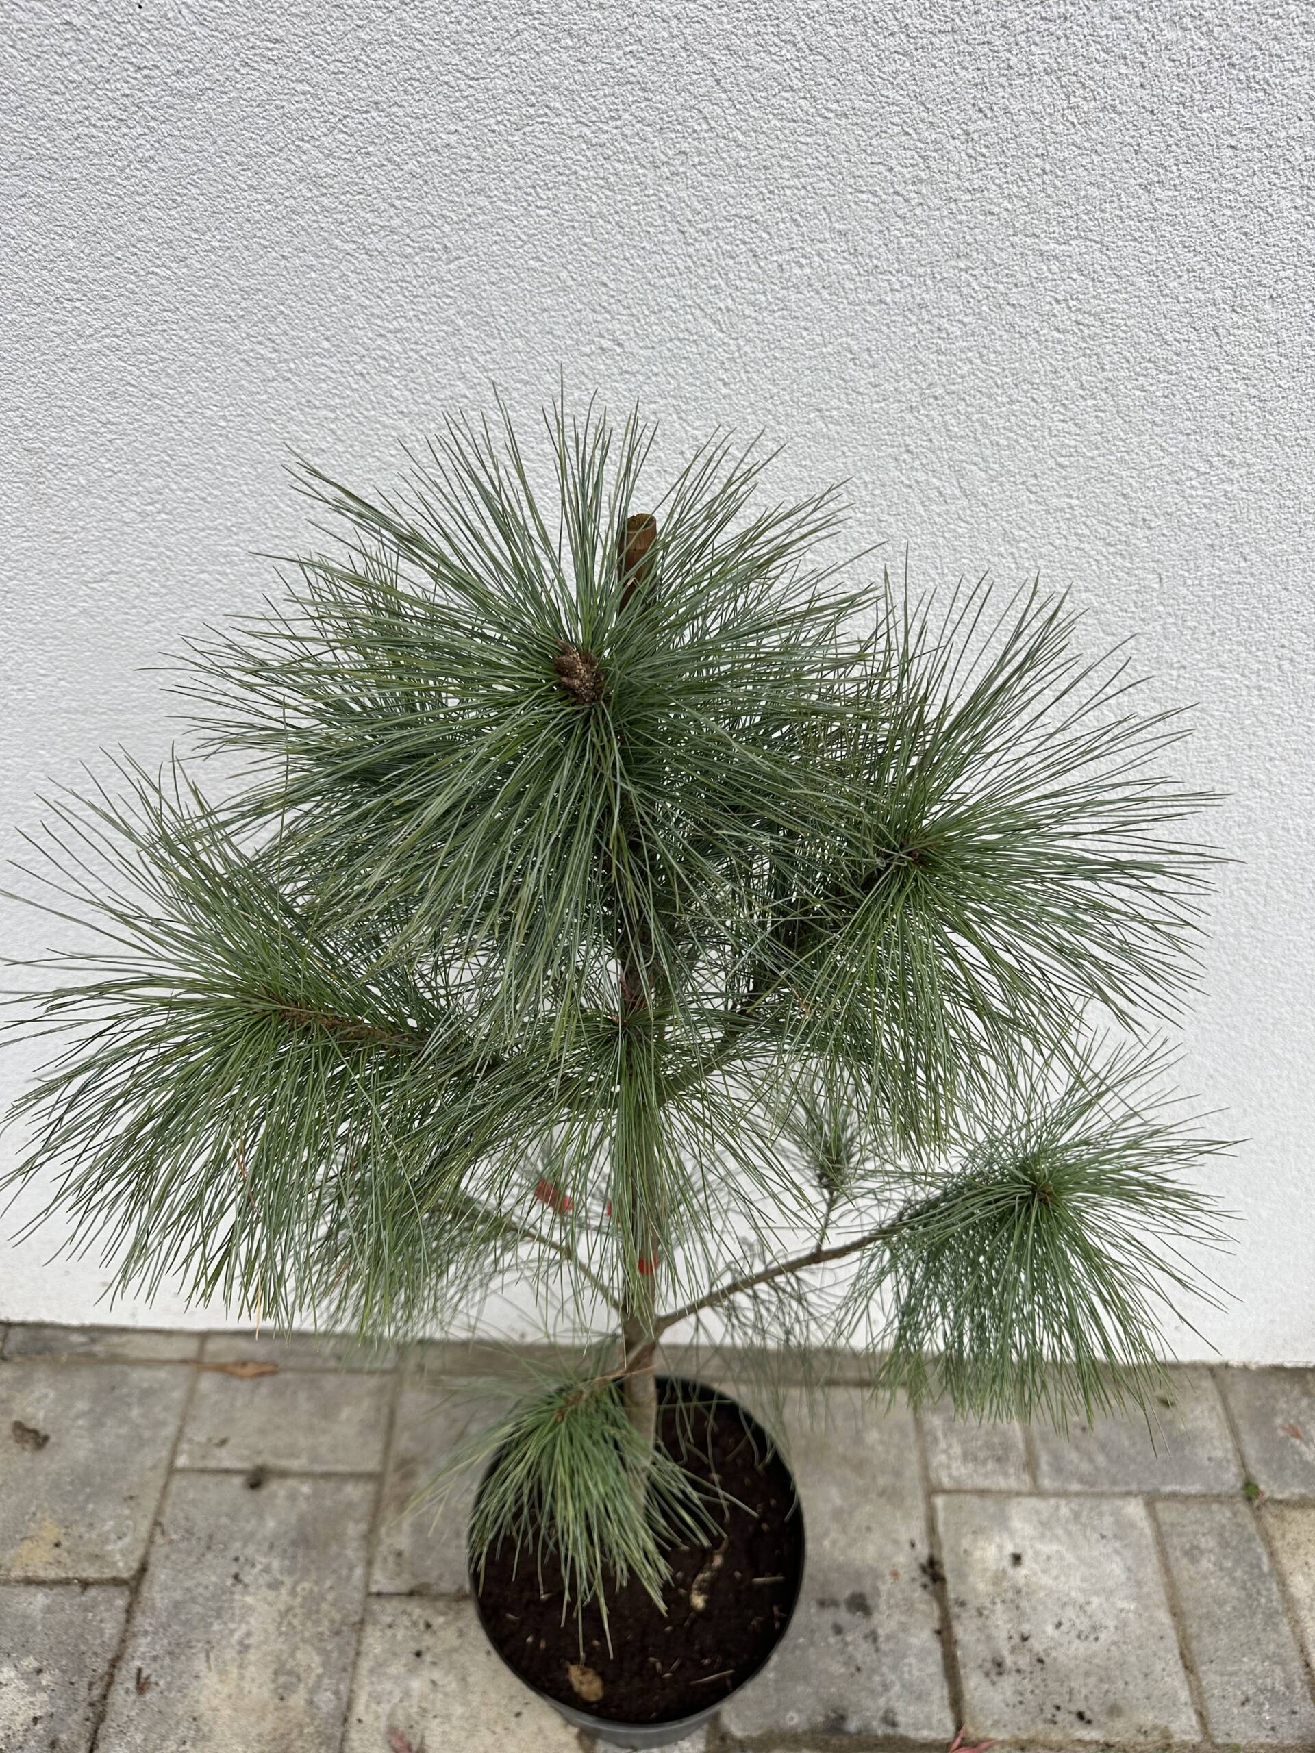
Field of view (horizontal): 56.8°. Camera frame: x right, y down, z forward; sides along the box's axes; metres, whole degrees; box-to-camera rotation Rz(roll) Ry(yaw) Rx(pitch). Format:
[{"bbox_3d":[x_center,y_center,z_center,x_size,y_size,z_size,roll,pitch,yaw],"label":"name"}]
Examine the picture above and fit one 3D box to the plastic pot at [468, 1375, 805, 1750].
[{"bbox_3d":[-0.016,0.581,1.004,0.257,0.203,0.257,1,43,-1],"label":"plastic pot"}]

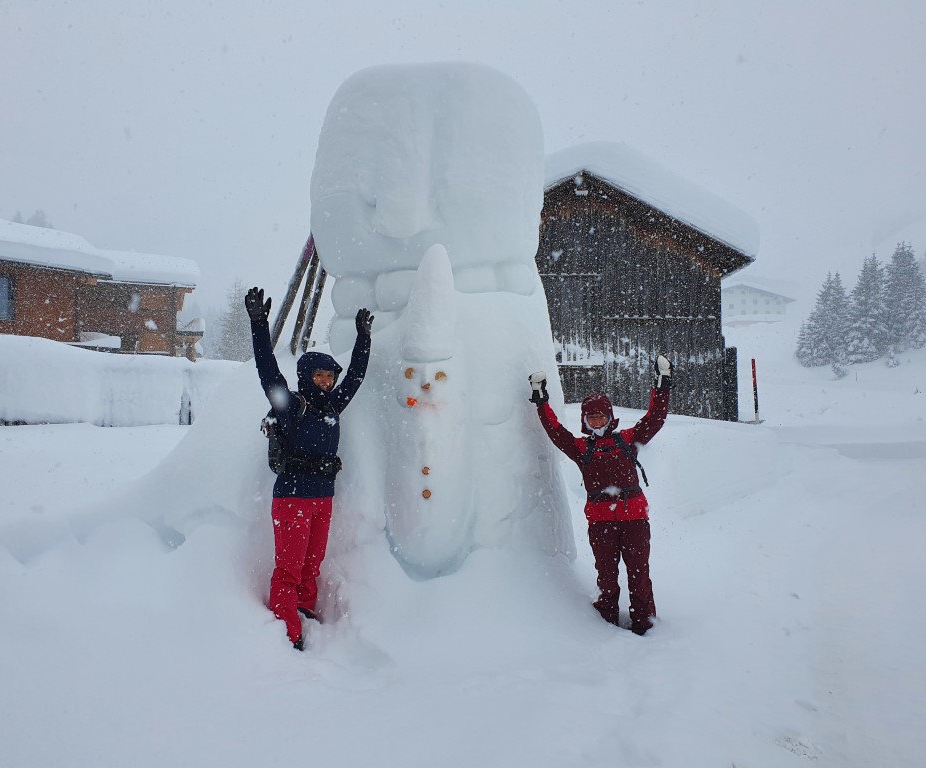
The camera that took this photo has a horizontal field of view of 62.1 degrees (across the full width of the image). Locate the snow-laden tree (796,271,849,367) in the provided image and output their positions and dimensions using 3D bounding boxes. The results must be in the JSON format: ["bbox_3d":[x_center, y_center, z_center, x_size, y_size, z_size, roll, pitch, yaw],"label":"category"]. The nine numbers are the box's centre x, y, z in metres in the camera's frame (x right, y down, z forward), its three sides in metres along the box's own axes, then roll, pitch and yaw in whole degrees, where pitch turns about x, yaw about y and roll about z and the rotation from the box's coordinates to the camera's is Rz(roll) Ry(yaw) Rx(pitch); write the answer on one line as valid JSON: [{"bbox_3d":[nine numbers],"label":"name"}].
[{"bbox_3d":[36.459,-6.643,78.000,5.400,9.800,5.400,0,-2,0],"label":"snow-laden tree"}]

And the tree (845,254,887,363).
[{"bbox_3d":[41.446,-7.755,79.000,4.700,11.100,4.700,0,-2,0],"label":"tree"}]

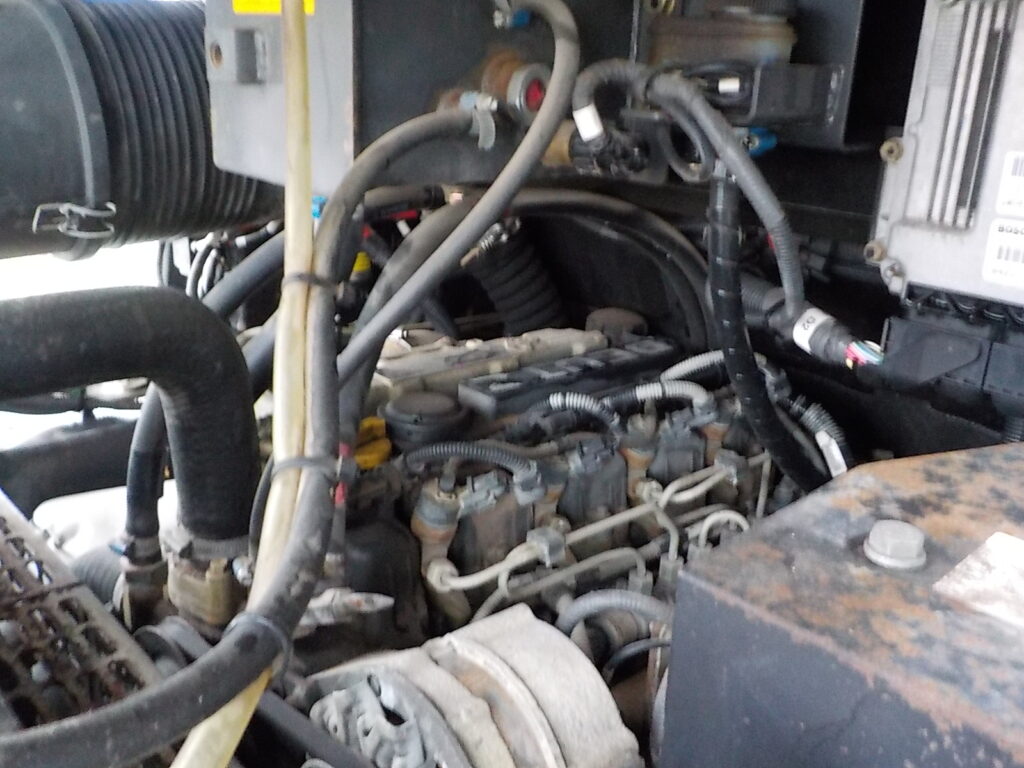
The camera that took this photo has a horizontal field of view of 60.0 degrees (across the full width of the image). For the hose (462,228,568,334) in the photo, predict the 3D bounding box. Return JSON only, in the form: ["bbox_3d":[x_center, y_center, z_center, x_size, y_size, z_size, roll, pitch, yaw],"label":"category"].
[{"bbox_3d":[0.011,-0.109,0.980,0.073,0.135,0.073,-27,12,0],"label":"hose"}]

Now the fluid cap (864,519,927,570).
[{"bbox_3d":[0.212,0.089,0.490,0.034,0.018,0.034,1,17,0],"label":"fluid cap"}]

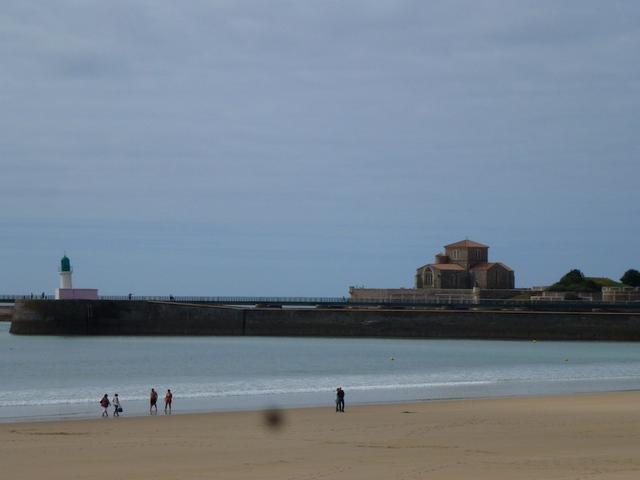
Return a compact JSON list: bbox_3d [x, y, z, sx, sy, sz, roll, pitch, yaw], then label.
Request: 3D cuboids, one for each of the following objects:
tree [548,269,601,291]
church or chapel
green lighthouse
[{"bbox_3d":[85.151,13.551,965.000,17.000,8.000,13.000,1,-1,0],"label":"tree"},{"bbox_3d":[47.604,7.793,951.412,26.800,16.600,30.800,0,-2,42],"label":"church or chapel"},{"bbox_3d":[-59.562,7.723,675.000,3.100,8.700,3.100,1,-1,0],"label":"green lighthouse"}]

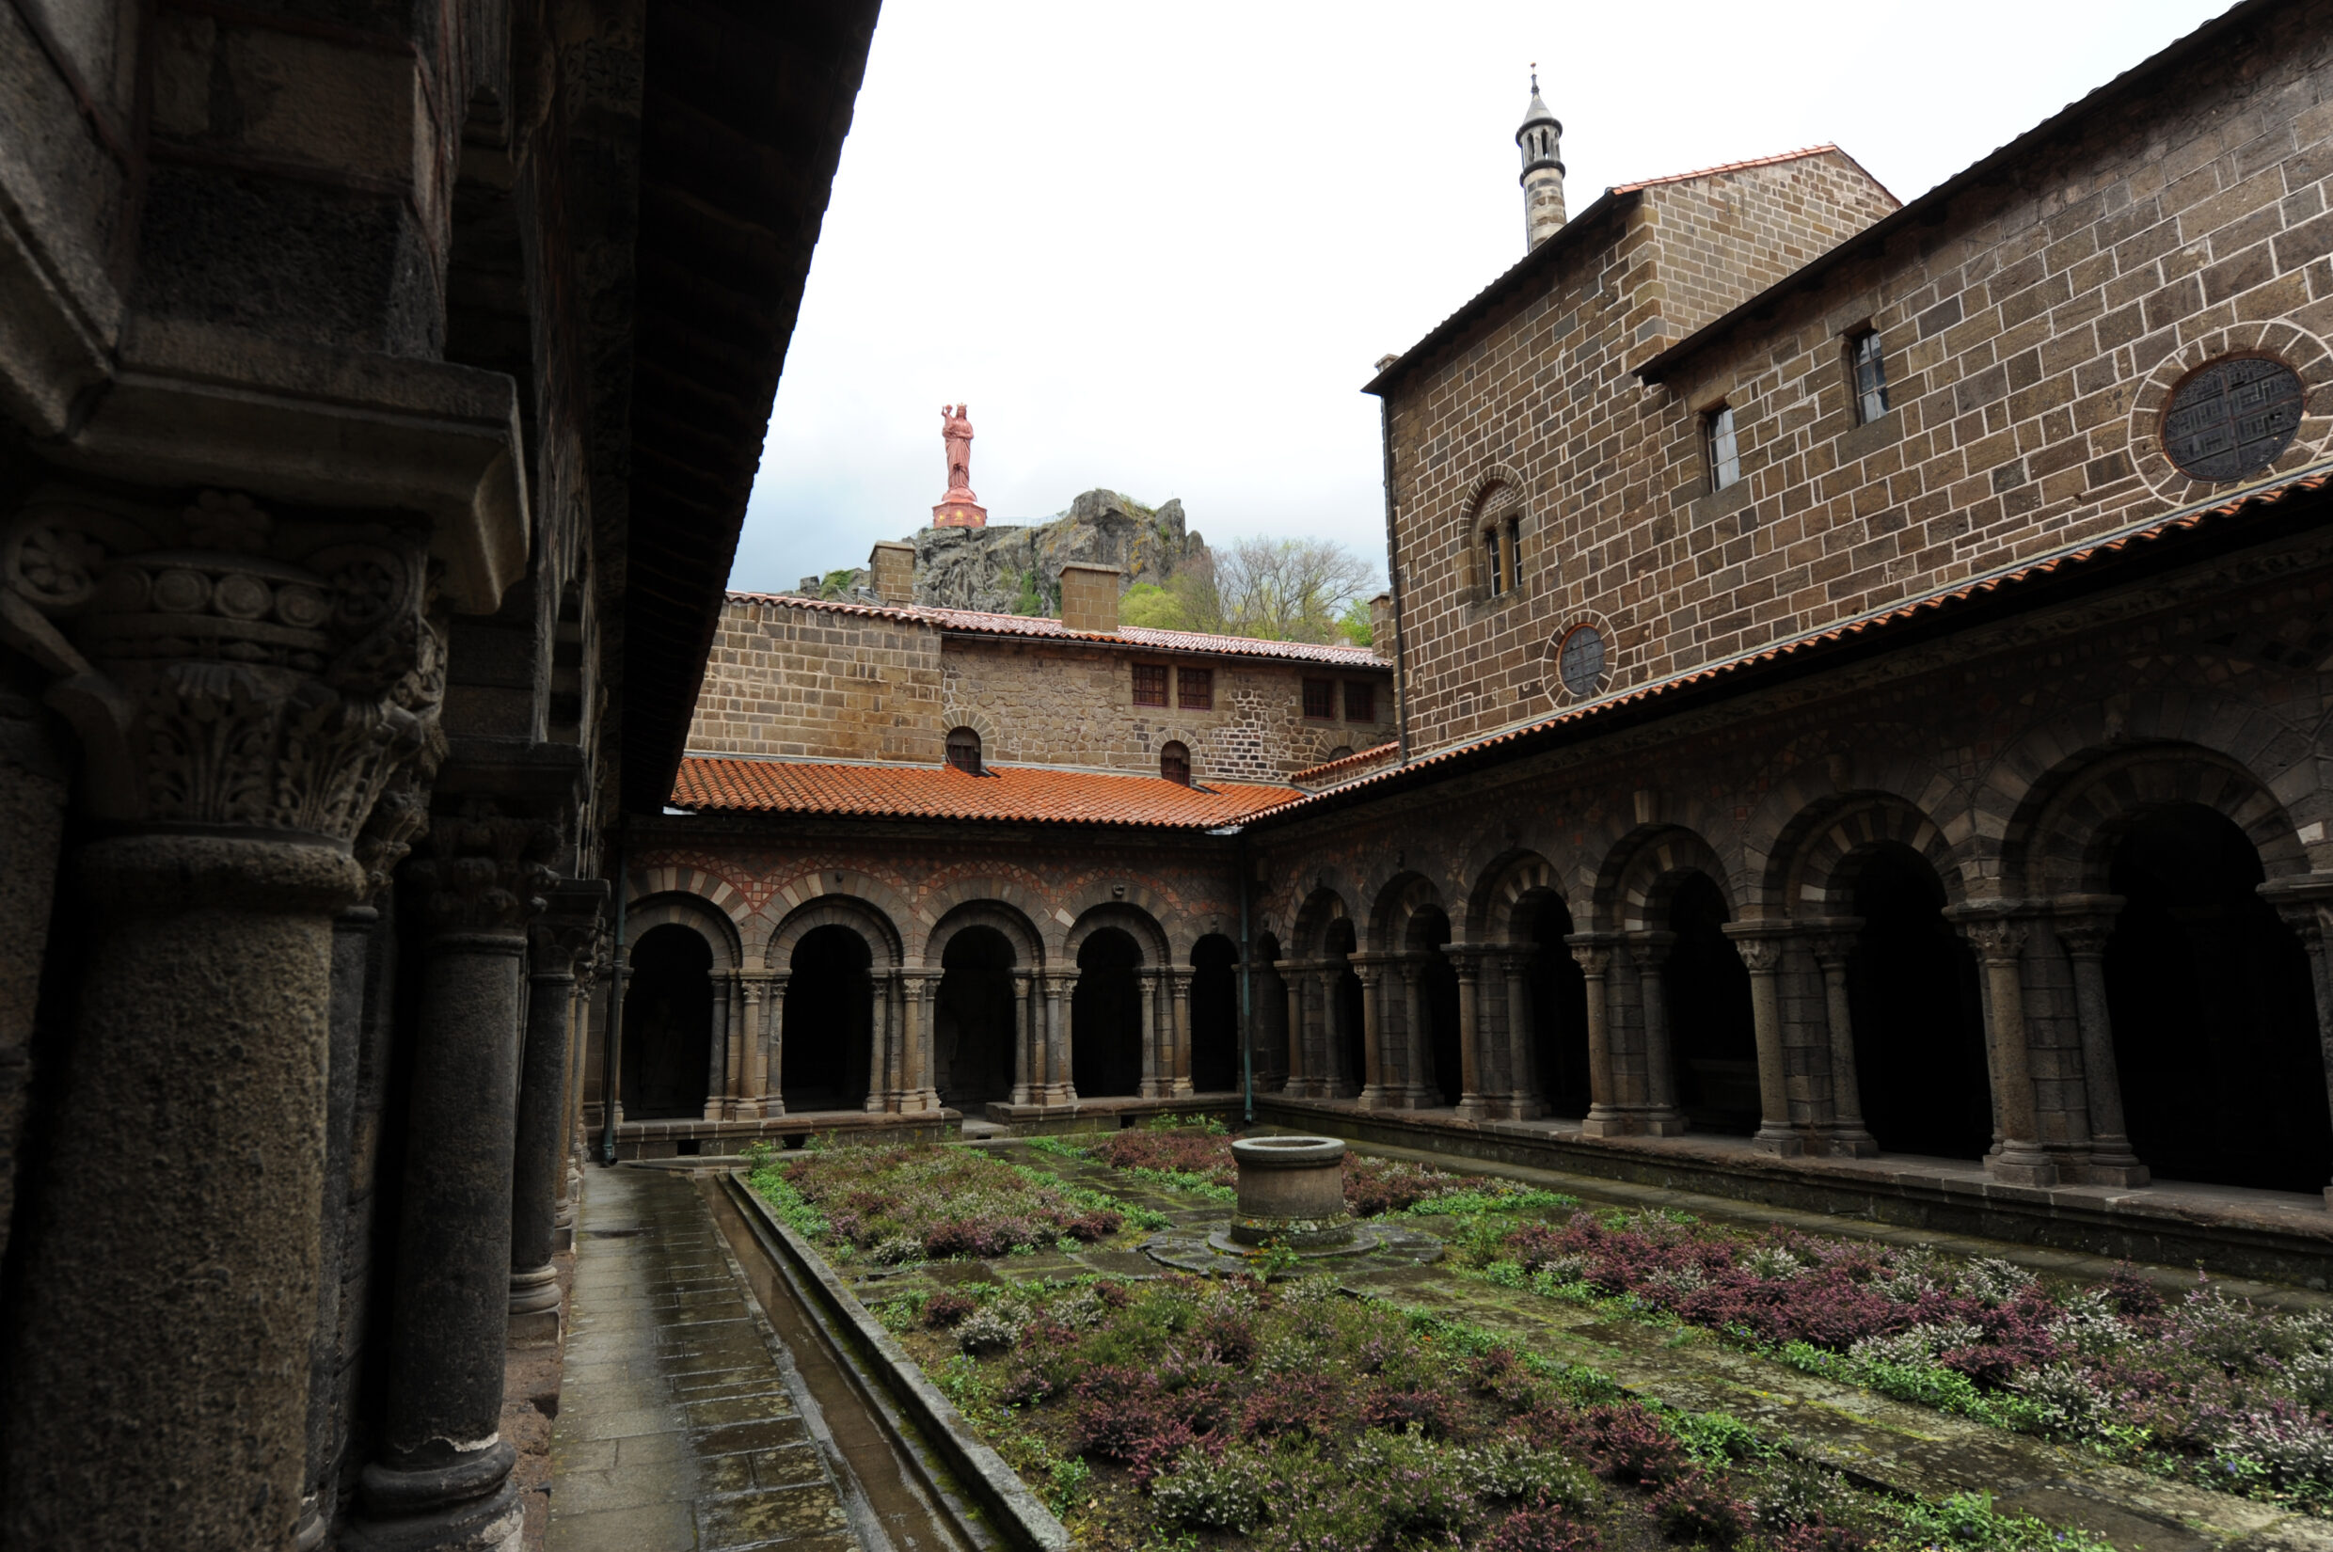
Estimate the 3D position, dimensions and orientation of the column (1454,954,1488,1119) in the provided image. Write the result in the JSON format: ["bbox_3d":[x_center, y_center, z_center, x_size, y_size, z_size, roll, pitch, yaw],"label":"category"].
[{"bbox_3d":[3.610,3.109,14.665,0.320,1.920,0.320,4,-12,-24],"label":"column"}]

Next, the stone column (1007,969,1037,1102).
[{"bbox_3d":[-2.110,3.927,18.368,0.320,1.900,0.320,4,-12,-24],"label":"stone column"}]

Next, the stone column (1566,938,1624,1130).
[{"bbox_3d":[4.845,2.918,13.902,0.386,2.200,0.386,4,-12,-24],"label":"stone column"}]

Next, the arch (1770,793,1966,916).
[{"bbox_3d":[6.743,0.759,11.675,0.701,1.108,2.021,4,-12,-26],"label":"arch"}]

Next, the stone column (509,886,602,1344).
[{"bbox_3d":[-2.833,1.489,5.594,0.360,2.000,0.360,4,-12,-24],"label":"stone column"}]

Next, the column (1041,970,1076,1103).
[{"bbox_3d":[-1.732,4.134,19.663,0.405,2.152,0.405,3,-11,-22],"label":"column"}]

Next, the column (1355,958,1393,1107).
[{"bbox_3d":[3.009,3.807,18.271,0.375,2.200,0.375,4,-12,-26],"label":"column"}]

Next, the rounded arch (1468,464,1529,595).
[{"bbox_3d":[5.839,-4.239,21.436,0.328,2.297,1.583,4,-12,-24],"label":"rounded arch"}]

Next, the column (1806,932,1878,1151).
[{"bbox_3d":[5.943,2.326,10.885,0.324,1.971,0.324,4,-12,-24],"label":"column"}]

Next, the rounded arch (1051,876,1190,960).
[{"bbox_3d":[-0.774,2.229,19.033,2.180,1.260,0.450,4,-12,-24],"label":"rounded arch"}]

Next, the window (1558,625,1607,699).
[{"bbox_3d":[6.618,-1.805,19.355,0.232,1.119,1.100,4,-12,-24],"label":"window"}]

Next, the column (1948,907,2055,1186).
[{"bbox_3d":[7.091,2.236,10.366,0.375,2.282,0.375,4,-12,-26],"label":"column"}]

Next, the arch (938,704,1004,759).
[{"bbox_3d":[-3.937,-0.845,24.773,1.274,1.081,0.328,3,-11,-22],"label":"arch"}]

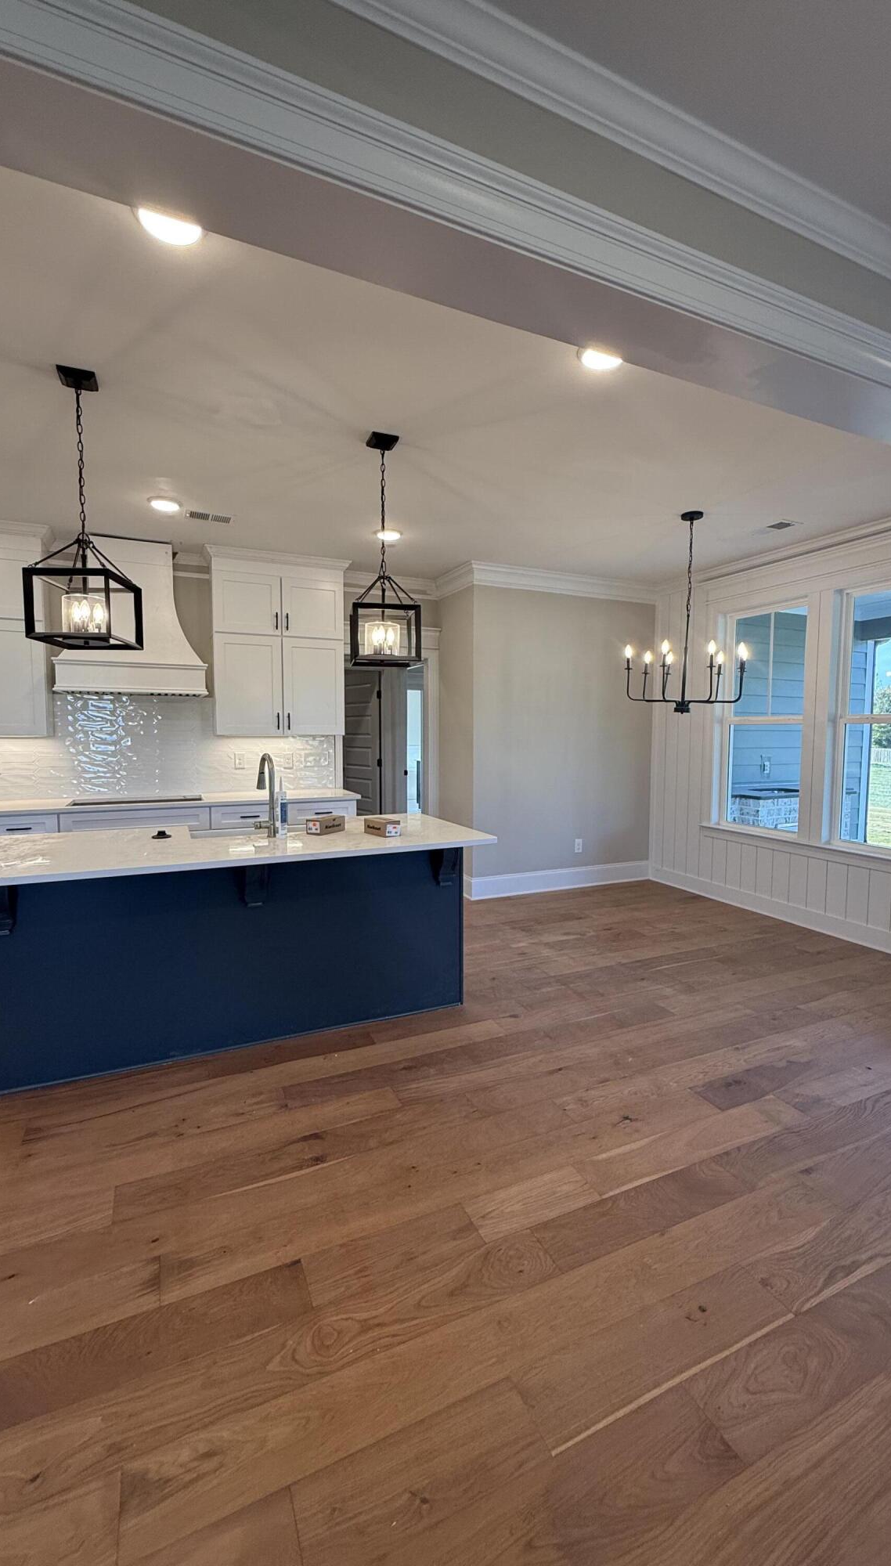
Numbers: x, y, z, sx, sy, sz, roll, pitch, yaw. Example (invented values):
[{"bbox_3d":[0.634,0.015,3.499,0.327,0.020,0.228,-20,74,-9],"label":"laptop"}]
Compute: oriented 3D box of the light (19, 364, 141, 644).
[{"bbox_3d":[-1.384,-1.034,2.421,0.300,1.007,0.300,0,5,-4],"label":"light"}]

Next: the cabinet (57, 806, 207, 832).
[{"bbox_3d":[-2.216,0.594,4.616,0.928,0.878,0.604,-2,5,-25],"label":"cabinet"}]

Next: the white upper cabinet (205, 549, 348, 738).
[{"bbox_3d":[-1.308,-1.055,4.992,1.065,1.367,0.375,-2,5,-25],"label":"white upper cabinet"}]

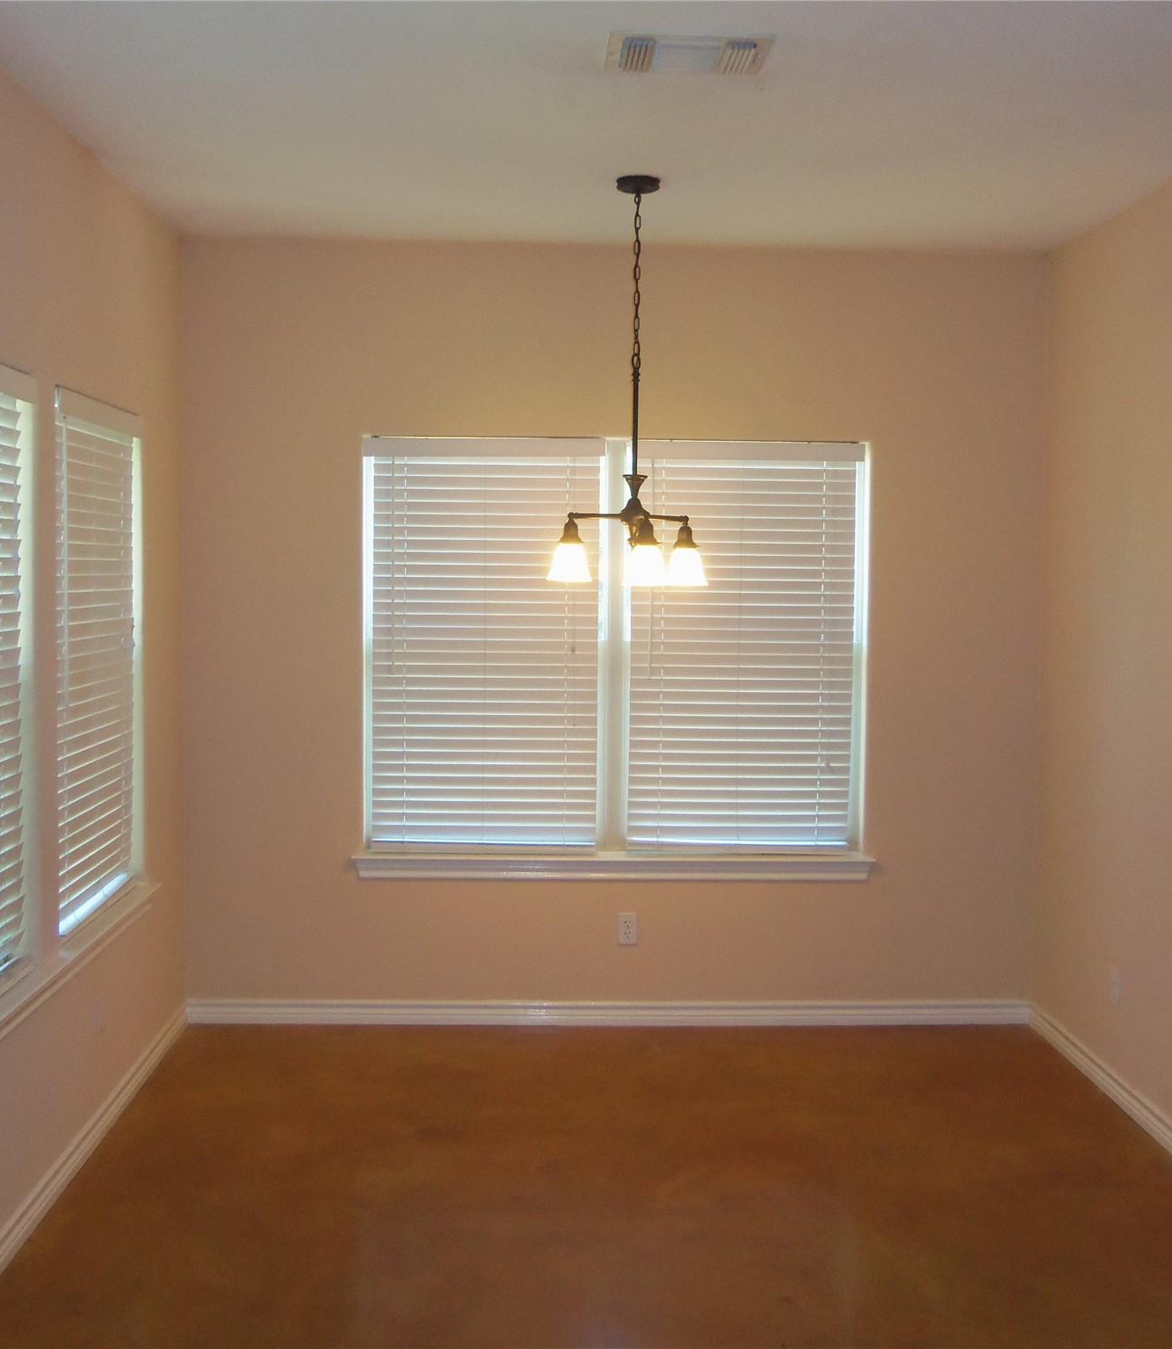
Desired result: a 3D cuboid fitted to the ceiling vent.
[{"bbox_3d":[0.221,-1.349,3.166,0.348,0.022,0.240,0,4,-2],"label":"ceiling vent"}]

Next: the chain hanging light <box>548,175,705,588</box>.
[{"bbox_3d":[0.129,-0.840,4.225,0.464,1.171,0.460,0,4,-2],"label":"chain hanging light"}]

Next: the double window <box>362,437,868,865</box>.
[{"bbox_3d":[0.107,-0.087,5.174,1.788,1.465,0.090,0,4,-2],"label":"double window"}]

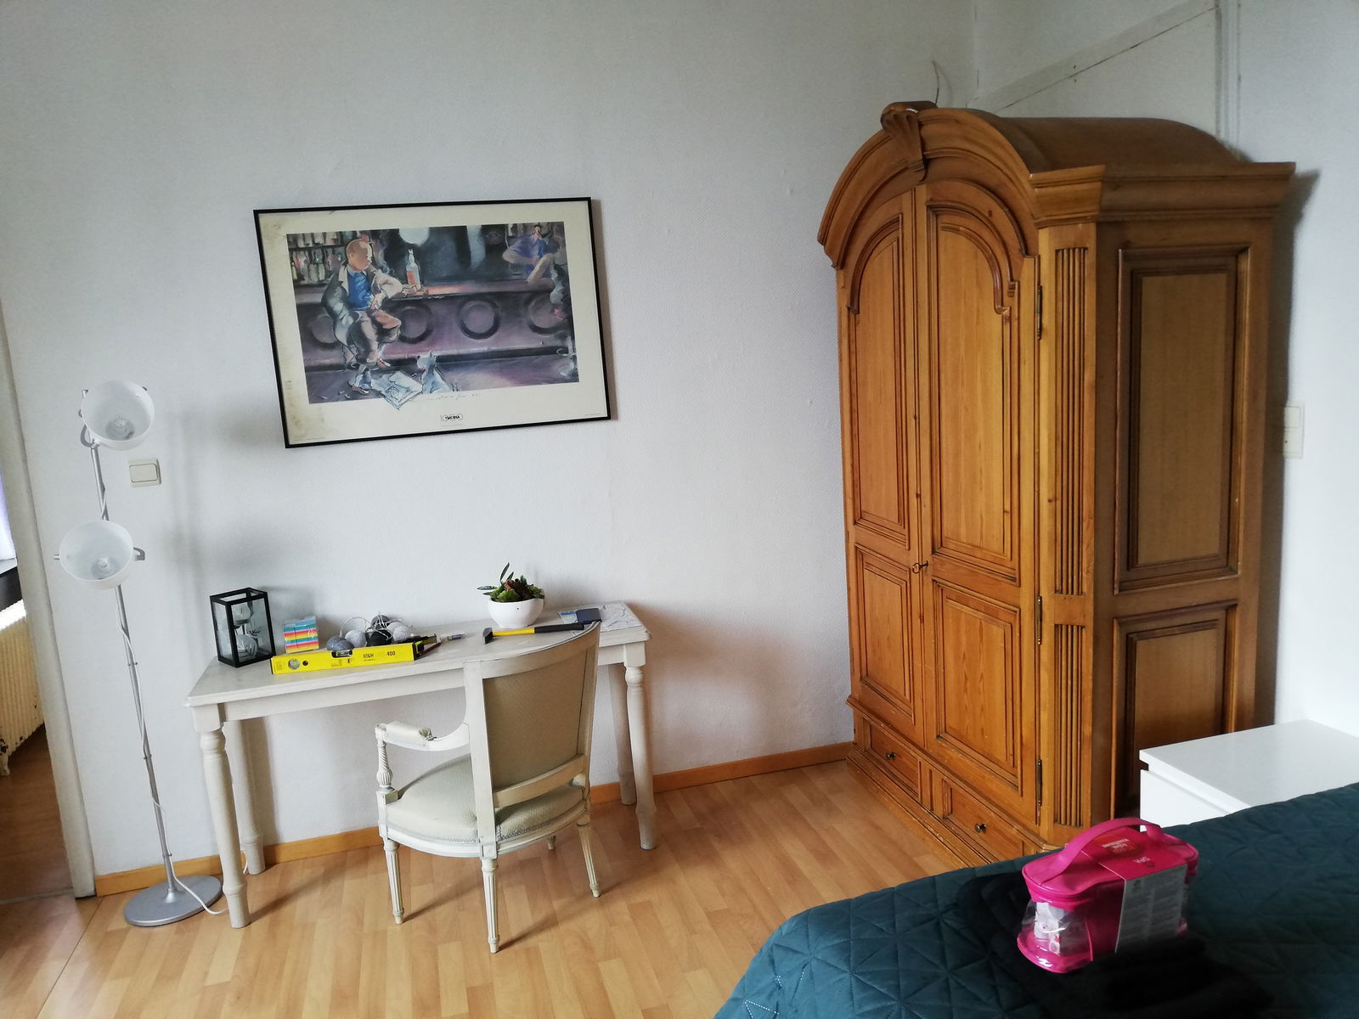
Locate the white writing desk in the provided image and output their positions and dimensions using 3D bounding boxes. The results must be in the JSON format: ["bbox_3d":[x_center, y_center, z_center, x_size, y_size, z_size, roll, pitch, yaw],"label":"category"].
[{"bbox_3d":[-0.741,0.762,3.183,1.295,0.705,0.405,-6,10,-14],"label":"white writing desk"}]

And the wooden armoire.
[{"bbox_3d":[0.966,-0.052,3.011,0.630,2.155,1.370,-6,10,-15],"label":"wooden armoire"}]

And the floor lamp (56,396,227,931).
[{"bbox_3d":[-1.551,0.424,2.917,0.305,1.560,0.310,-7,10,-21],"label":"floor lamp"}]

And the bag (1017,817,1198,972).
[{"bbox_3d":[0.652,0.571,1.543,0.270,0.190,0.115,-7,10,-17],"label":"bag"}]

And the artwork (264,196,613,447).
[{"bbox_3d":[-0.738,-0.588,3.178,1.007,0.705,0.020,-7,9,-14],"label":"artwork"}]

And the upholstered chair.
[{"bbox_3d":[-0.485,0.736,2.873,0.530,0.830,0.580,6,14,44],"label":"upholstered chair"}]

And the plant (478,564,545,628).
[{"bbox_3d":[-0.538,0.273,3.278,0.210,0.200,0.185,-6,10,-14],"label":"plant"}]

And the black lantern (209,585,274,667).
[{"bbox_3d":[-1.317,0.355,3.084,0.125,0.200,0.125,5,13,42],"label":"black lantern"}]

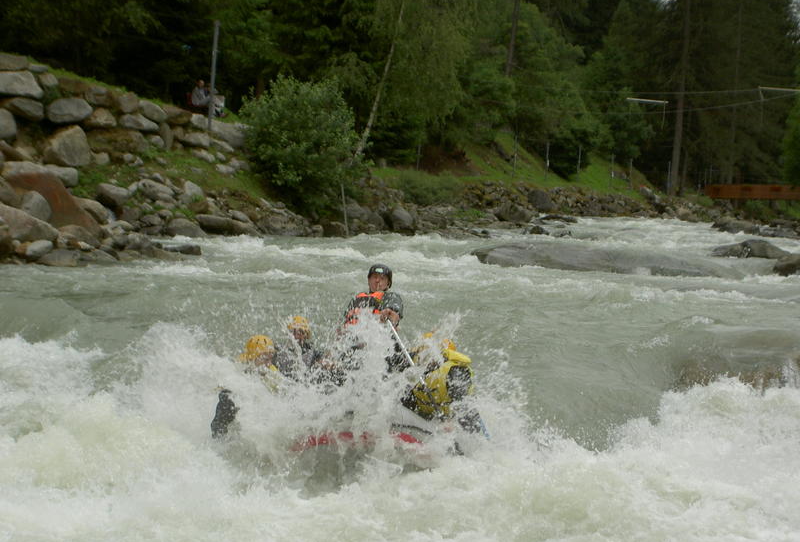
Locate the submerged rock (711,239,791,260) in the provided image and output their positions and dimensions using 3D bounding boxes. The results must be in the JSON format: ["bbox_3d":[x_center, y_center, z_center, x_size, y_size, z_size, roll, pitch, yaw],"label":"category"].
[{"bbox_3d":[8.166,-0.489,63.000,1.750,0.480,1.200,3,1,0],"label":"submerged rock"}]

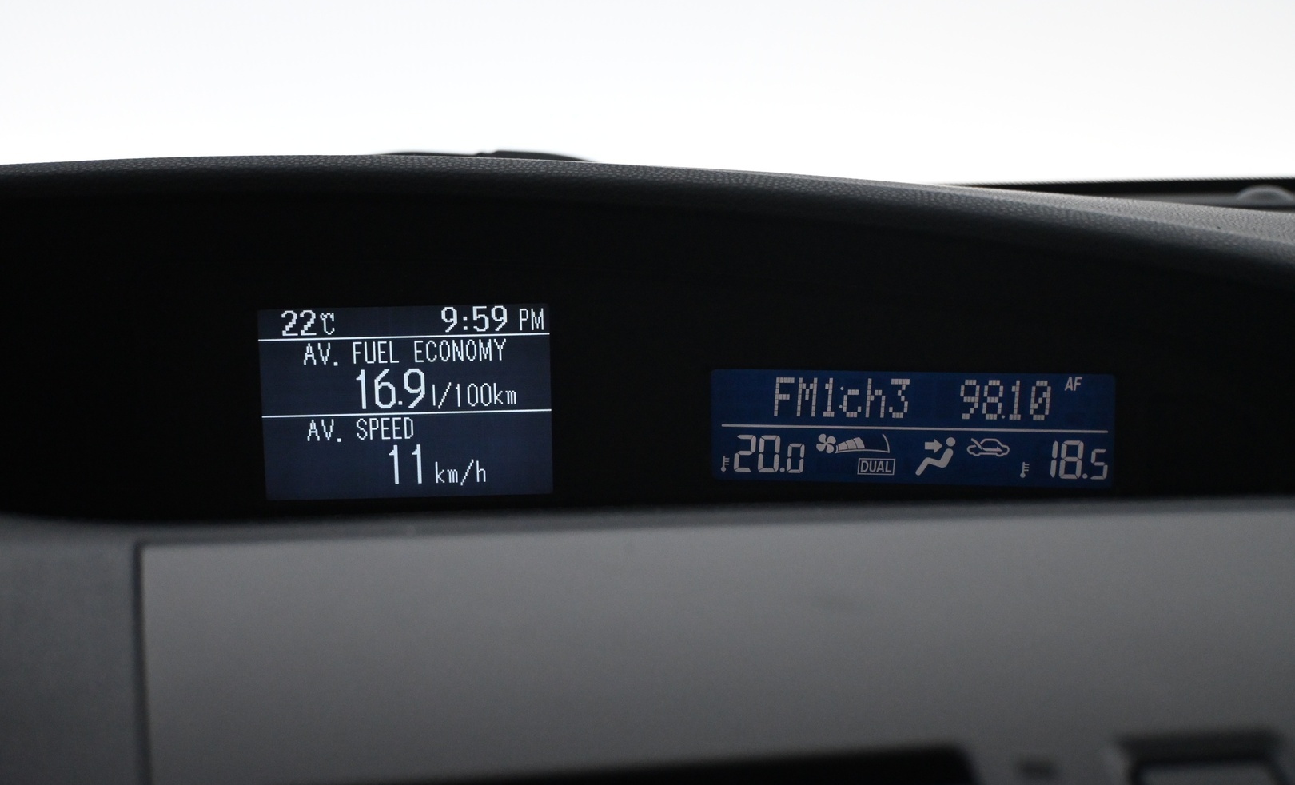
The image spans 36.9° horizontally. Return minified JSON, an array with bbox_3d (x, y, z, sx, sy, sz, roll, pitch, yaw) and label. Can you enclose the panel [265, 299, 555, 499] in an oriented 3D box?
[{"bbox_3d":[-0.058,0.002,0.468,0.069,0.046,0.008,-1,11,-3],"label":"panel"}]

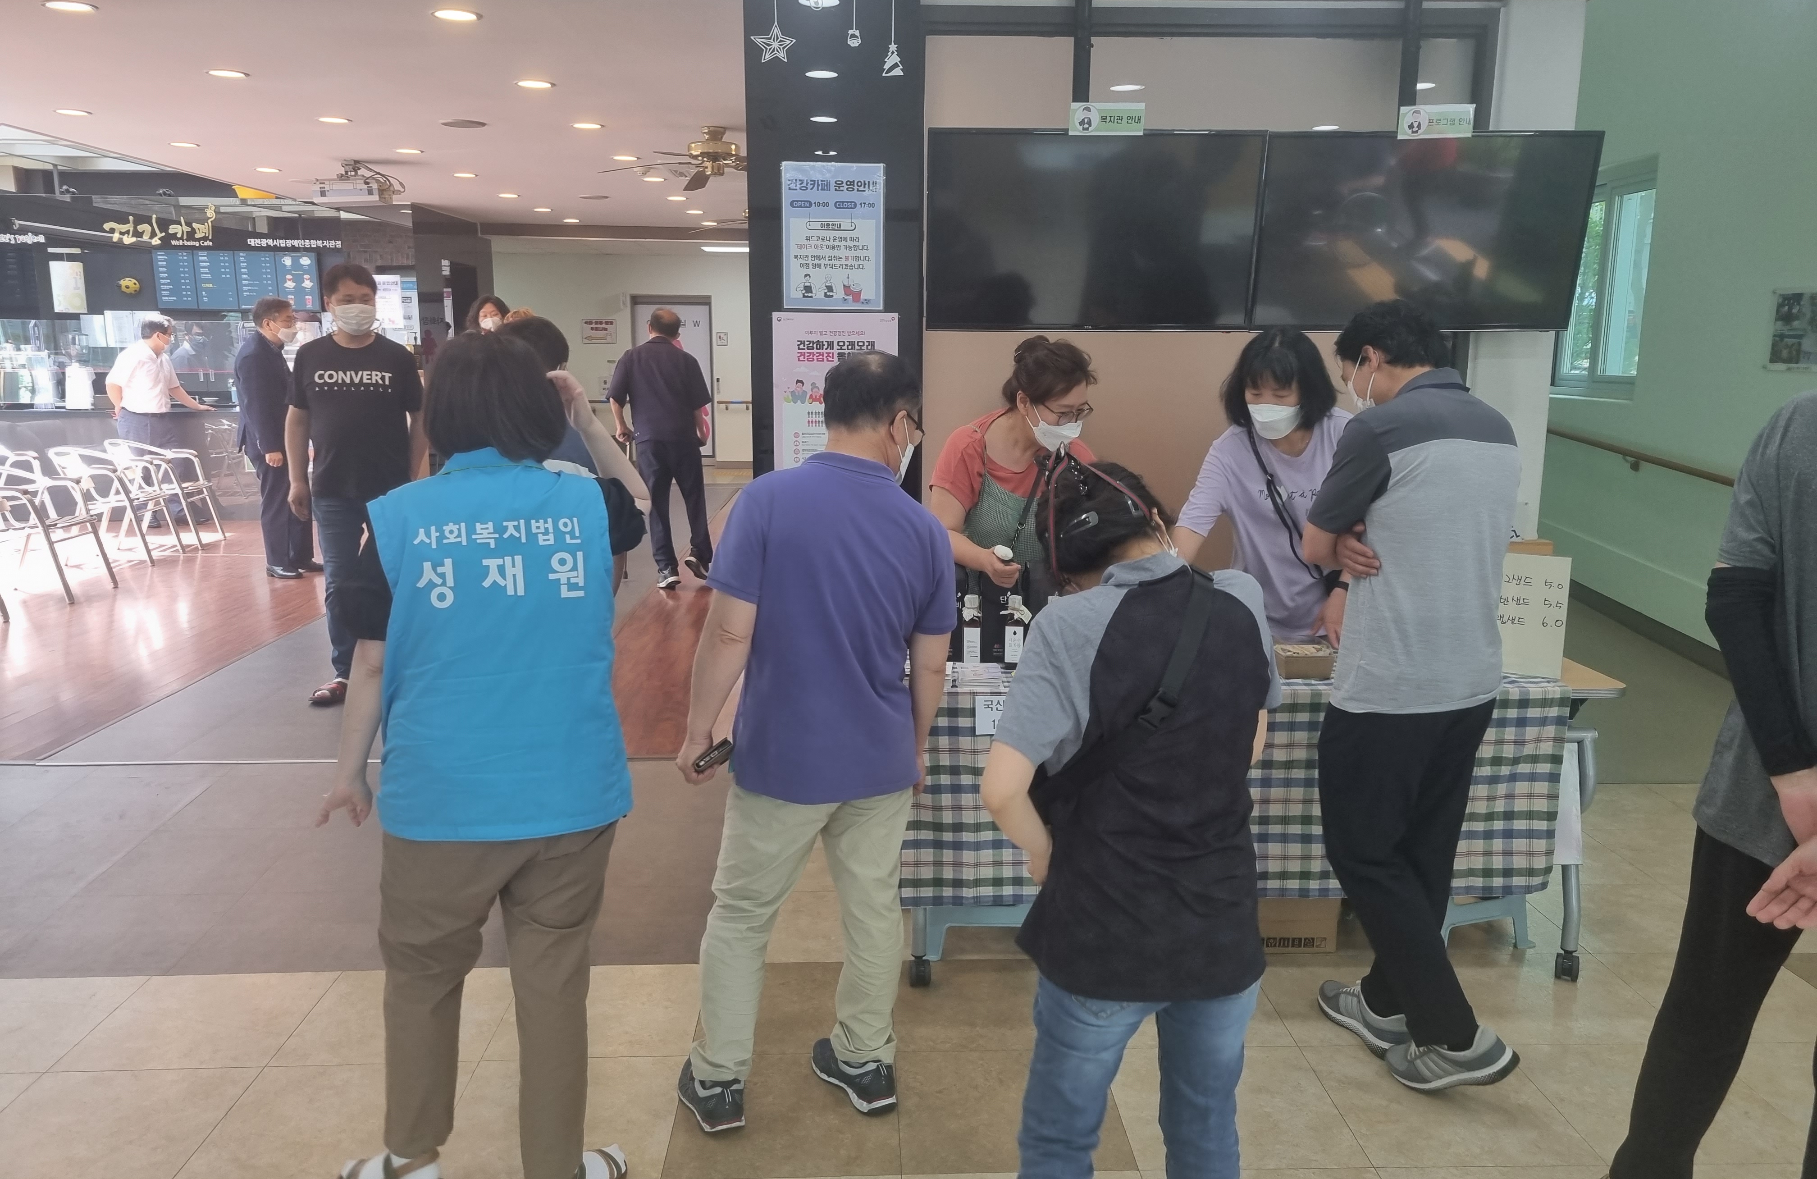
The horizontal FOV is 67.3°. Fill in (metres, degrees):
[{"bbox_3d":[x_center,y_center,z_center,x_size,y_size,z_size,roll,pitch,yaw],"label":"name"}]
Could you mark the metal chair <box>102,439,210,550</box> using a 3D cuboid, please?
[{"bbox_3d":[-5.229,-0.677,9.605,0.660,0.745,0.540,-1,10,-5],"label":"metal chair"}]

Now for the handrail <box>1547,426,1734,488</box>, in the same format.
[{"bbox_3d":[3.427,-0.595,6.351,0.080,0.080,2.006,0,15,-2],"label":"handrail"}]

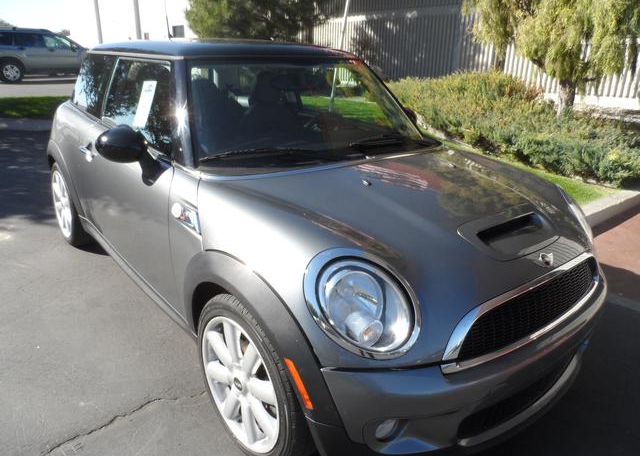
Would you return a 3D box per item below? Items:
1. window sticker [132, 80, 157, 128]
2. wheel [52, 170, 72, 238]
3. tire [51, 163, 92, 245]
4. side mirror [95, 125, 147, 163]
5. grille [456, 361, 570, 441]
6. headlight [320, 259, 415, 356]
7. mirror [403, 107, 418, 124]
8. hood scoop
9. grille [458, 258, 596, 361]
[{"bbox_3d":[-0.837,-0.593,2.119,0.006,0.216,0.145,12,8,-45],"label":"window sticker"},{"bbox_3d":[-1.811,-0.182,3.276,0.180,0.475,0.475,-13,26,-39],"label":"wheel"},{"bbox_3d":[-1.800,-0.184,3.285,0.205,0.625,0.625,-13,26,-39],"label":"tire"},{"bbox_3d":[-0.798,-0.343,1.821,0.225,0.155,0.140,-13,26,-39],"label":"side mirror"},{"bbox_3d":[0.779,0.564,1.608,0.850,0.130,0.110,-13,26,-39],"label":"grille"},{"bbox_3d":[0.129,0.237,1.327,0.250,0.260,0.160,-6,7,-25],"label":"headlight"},{"bbox_3d":[0.552,-0.707,2.883,0.220,0.155,0.140,-13,26,-39],"label":"mirror"},{"bbox_3d":[0.678,-0.002,1.567,0.470,0.095,0.205,-13,36,-39],"label":"hood scoop"},{"bbox_3d":[0.787,0.240,1.507,0.990,0.180,0.110,-13,26,-39],"label":"grille"}]

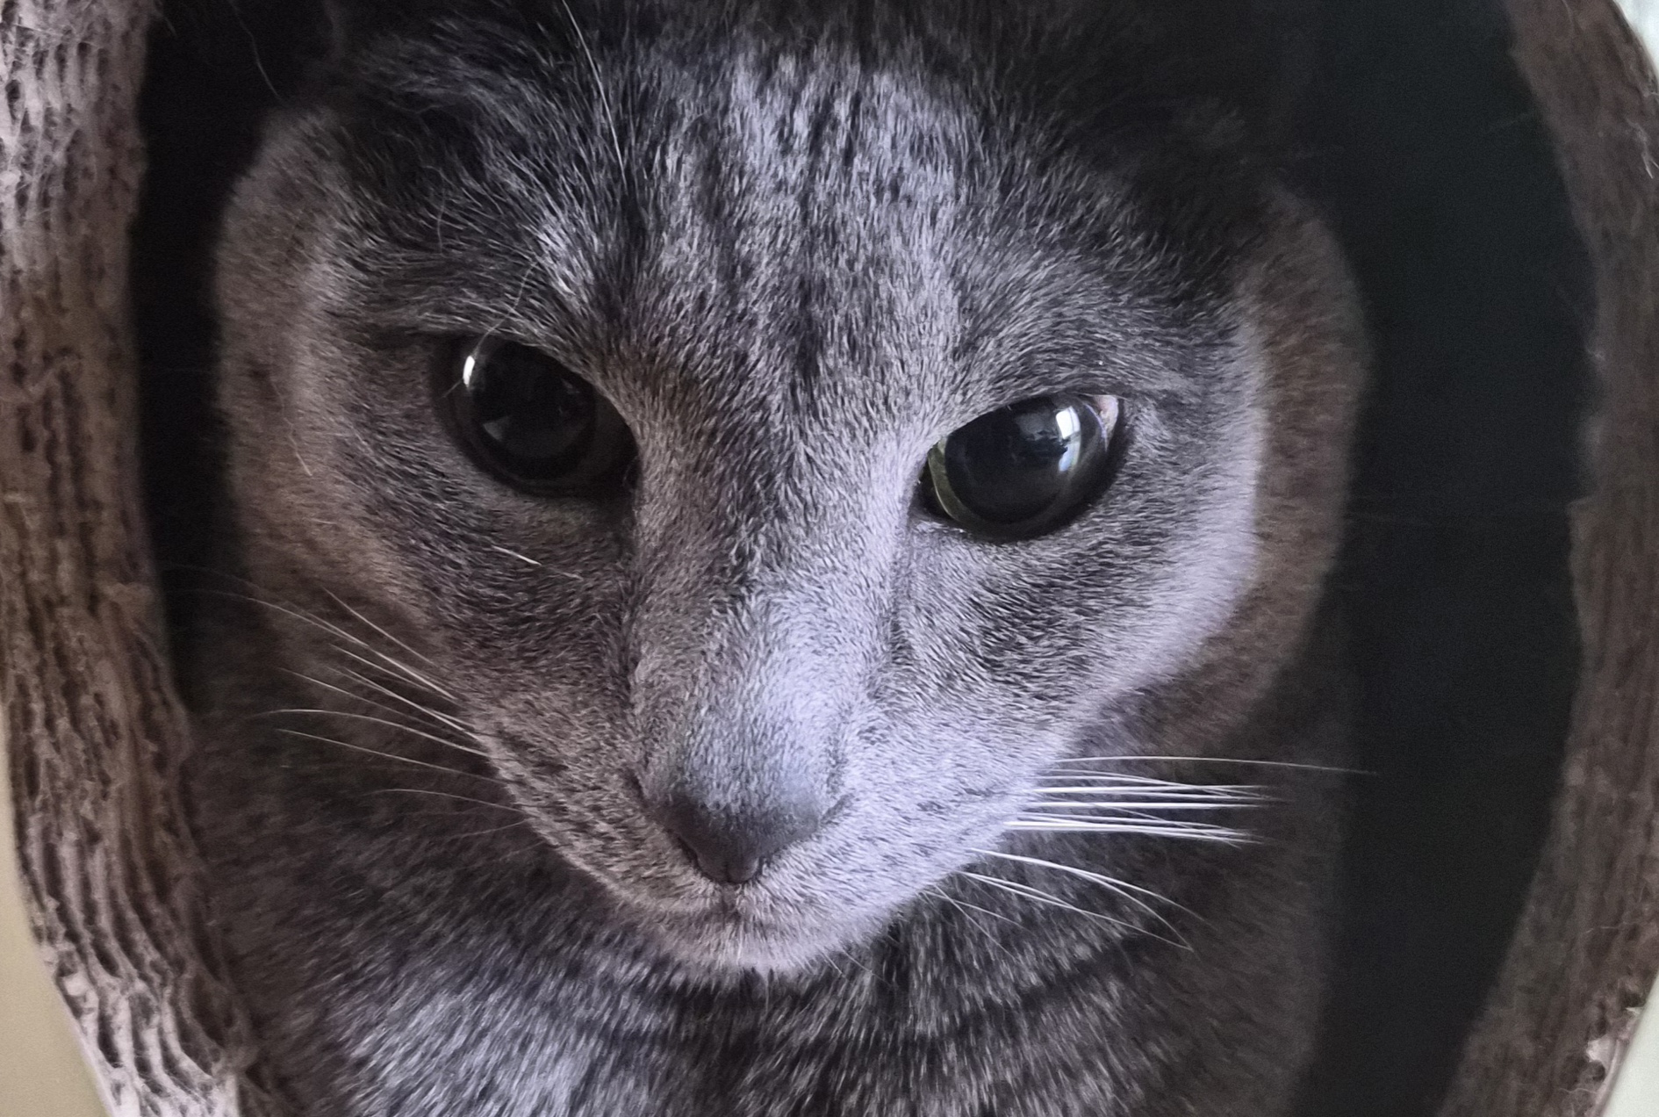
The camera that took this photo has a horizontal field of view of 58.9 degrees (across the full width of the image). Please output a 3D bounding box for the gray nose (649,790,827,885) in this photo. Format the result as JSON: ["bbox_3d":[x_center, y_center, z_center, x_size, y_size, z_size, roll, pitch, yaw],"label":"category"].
[{"bbox_3d":[-0.009,0.029,0.152,0.018,0.009,0.009,6,21,1],"label":"gray nose"}]

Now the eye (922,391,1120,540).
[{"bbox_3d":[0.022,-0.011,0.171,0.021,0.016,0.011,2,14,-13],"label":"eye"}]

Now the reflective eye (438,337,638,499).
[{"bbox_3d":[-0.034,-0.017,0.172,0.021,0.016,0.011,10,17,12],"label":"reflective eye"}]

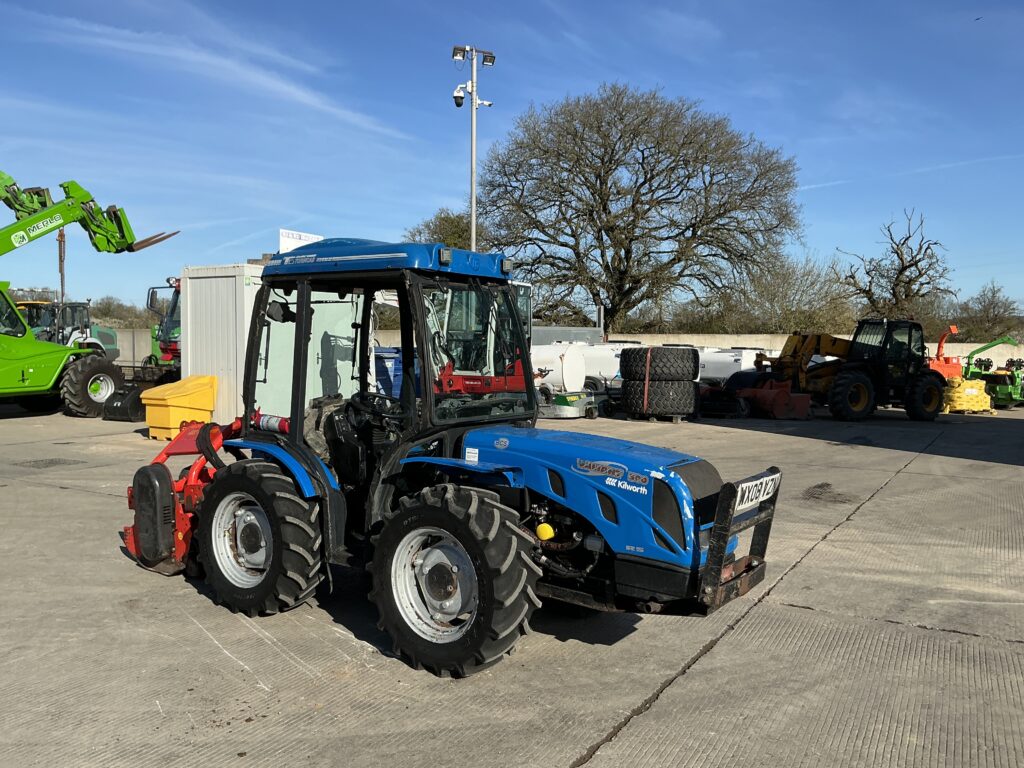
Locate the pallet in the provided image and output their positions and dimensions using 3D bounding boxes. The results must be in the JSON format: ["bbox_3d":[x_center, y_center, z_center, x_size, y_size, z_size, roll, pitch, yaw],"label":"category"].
[{"bbox_3d":[2.990,0.671,16.100,1.200,0.150,0.950,3,4,40],"label":"pallet"}]

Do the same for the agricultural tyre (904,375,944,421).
[{"bbox_3d":[10.321,0.337,20.700,1.220,1.220,0.430,-1,3,-31],"label":"agricultural tyre"}]

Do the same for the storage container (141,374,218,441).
[{"bbox_3d":[-5.058,0.365,12.600,0.700,0.950,0.850,3,4,37],"label":"storage container"}]

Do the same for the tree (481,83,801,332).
[{"bbox_3d":[6.050,-8.505,46.413,17.500,16.500,16.500,1,3,0],"label":"tree"}]

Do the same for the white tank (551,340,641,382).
[{"bbox_3d":[2.238,-0.536,22.200,2.100,1.200,1.200,2,3,33],"label":"white tank"}]

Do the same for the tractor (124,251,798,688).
[{"bbox_3d":[-0.556,0.241,4.710,4.100,2.170,1.270,3,4,36],"label":"tractor"}]

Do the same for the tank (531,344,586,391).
[{"bbox_3d":[0.734,-0.385,20.600,2.100,1.200,1.200,2,3,33],"label":"tank"}]

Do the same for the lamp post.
[{"bbox_3d":[-0.914,-3.443,18.705,0.950,8.200,0.400,-1,3,-24],"label":"lamp post"}]

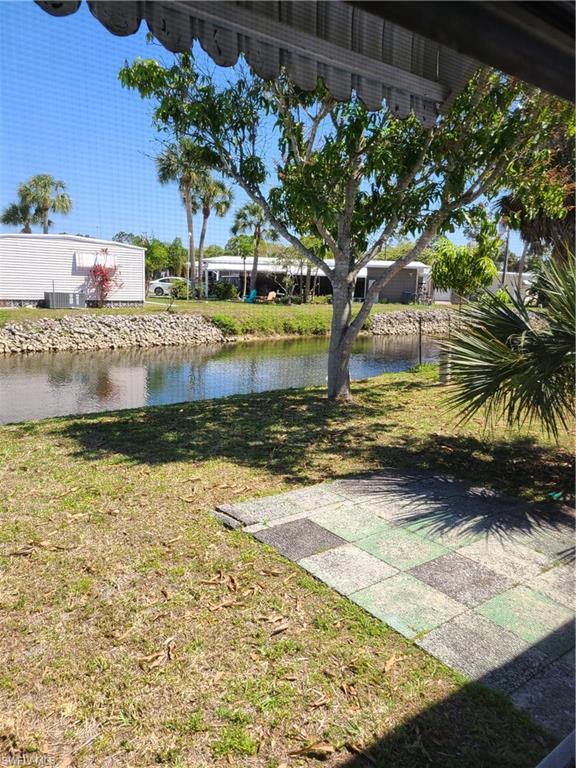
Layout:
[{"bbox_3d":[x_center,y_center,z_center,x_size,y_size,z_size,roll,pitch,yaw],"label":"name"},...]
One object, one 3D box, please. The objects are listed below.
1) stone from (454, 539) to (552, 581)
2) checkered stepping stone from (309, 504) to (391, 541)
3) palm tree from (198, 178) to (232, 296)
[{"bbox_3d":[1.827,1.482,4.871,0.533,0.050,0.600,-6,14,-39],"label":"stone"},{"bbox_3d":[0.602,1.319,5.417,0.600,0.050,0.600,-6,14,-38],"label":"checkered stepping stone"},{"bbox_3d":[-5.385,-10.452,41.691,2.819,8.395,2.819,3,11,0],"label":"palm tree"}]

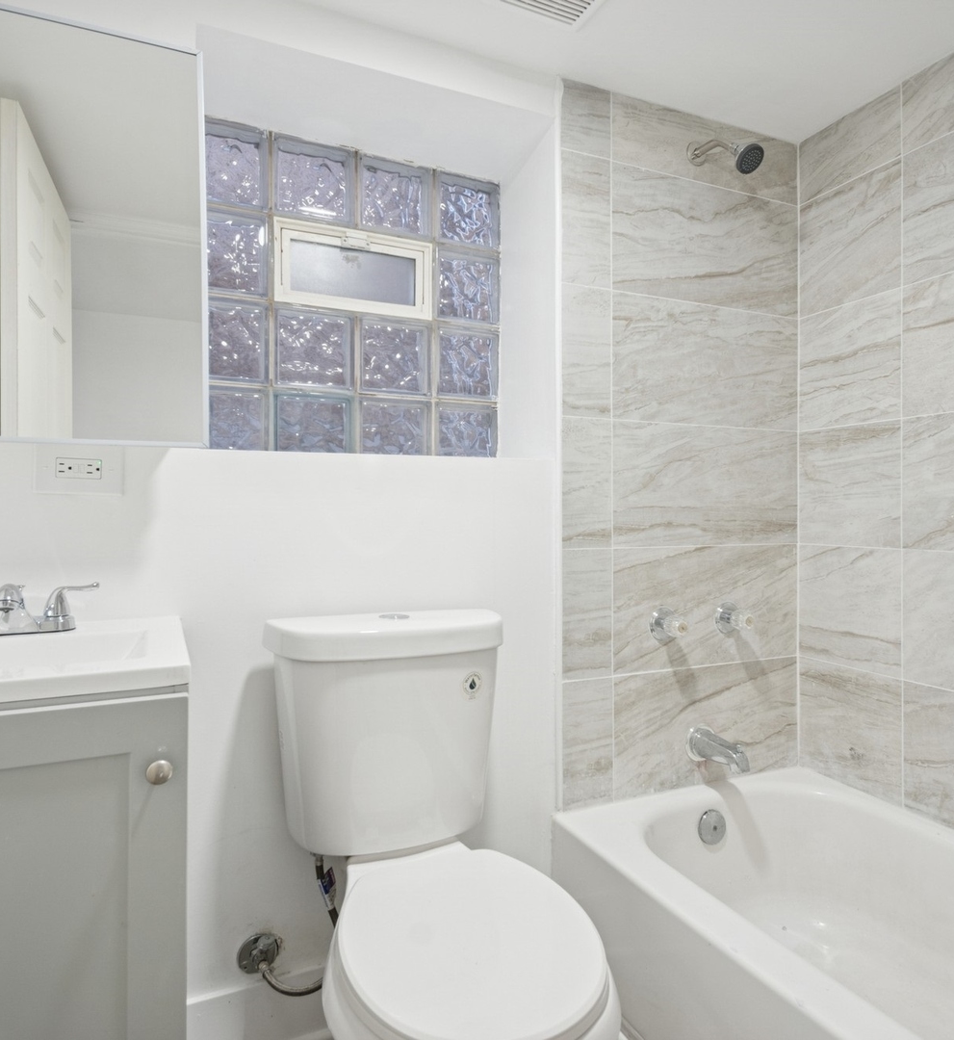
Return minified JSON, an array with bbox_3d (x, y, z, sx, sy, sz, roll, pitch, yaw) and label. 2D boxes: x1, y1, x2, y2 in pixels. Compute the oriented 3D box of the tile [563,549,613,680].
[{"bbox_3d":[0.256,0.221,1.510,0.131,0.301,0.010,0,0,-22],"label":"tile"}]

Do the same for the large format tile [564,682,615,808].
[{"bbox_3d":[0.256,0.518,1.511,0.131,0.290,0.010,0,0,-22],"label":"large format tile"}]

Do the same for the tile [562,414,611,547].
[{"bbox_3d":[0.255,-0.082,1.510,0.131,0.301,0.010,0,0,-22],"label":"tile"}]

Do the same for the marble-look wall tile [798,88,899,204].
[{"bbox_3d":[0.940,-0.934,1.645,0.010,0.165,0.269,0,1,-26],"label":"marble-look wall tile"}]

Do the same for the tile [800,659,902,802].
[{"bbox_3d":[0.931,0.517,1.633,0.010,0.290,0.264,0,0,-28],"label":"tile"}]

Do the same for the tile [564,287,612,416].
[{"bbox_3d":[0.255,-0.385,1.509,0.131,0.301,0.010,0,0,-22],"label":"tile"}]

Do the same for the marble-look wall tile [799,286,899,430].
[{"bbox_3d":[0.929,-0.387,1.631,0.010,0.301,0.264,0,0,-28],"label":"marble-look wall tile"}]

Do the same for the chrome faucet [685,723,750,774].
[{"bbox_3d":[0.595,0.565,1.592,0.074,0.083,0.138,0,1,-22],"label":"chrome faucet"}]

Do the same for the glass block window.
[{"bbox_3d":[-0.301,-0.513,1.653,0.754,0.776,0.090,0,0,-22],"label":"glass block window"}]

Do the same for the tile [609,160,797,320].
[{"bbox_3d":[0.588,-0.689,1.642,0.584,0.301,0.010,0,0,-22],"label":"tile"}]

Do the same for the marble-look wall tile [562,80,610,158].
[{"bbox_3d":[0.255,-0.928,1.516,0.134,0.158,0.010,0,1,-22],"label":"marble-look wall tile"}]

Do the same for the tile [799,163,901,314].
[{"bbox_3d":[0.940,-0.698,1.648,0.010,0.303,0.269,0,1,-26],"label":"tile"}]

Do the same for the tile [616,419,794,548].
[{"bbox_3d":[0.598,-0.085,1.666,0.598,0.303,0.010,0,1,-22],"label":"tile"}]

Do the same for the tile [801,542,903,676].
[{"bbox_3d":[0.943,0.220,1.659,0.010,0.303,0.269,0,1,-26],"label":"tile"}]

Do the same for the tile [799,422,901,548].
[{"bbox_3d":[0.929,-0.084,1.632,0.010,0.301,0.264,0,0,-28],"label":"tile"}]

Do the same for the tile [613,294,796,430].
[{"bbox_3d":[0.597,-0.391,1.663,0.598,0.303,0.010,0,1,-22],"label":"tile"}]

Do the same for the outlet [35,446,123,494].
[{"bbox_3d":[-0.686,-0.088,1.125,0.133,0.089,0.010,0,0,-22],"label":"outlet"}]

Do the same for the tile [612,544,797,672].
[{"bbox_3d":[0.599,0.221,1.670,0.598,0.303,0.010,0,1,-22],"label":"tile"}]

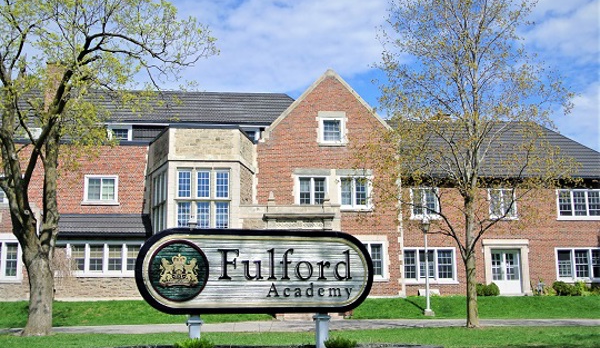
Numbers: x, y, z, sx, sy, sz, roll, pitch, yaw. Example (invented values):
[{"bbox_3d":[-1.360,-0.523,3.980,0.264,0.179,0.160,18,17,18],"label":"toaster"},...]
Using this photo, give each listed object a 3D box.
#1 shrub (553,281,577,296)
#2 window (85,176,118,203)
[{"bbox_3d":[14.897,6.462,39.417,1.291,0.861,1.000,0,-10,-5],"label":"shrub"},{"bbox_3d":[-10.222,0.822,36.068,1.714,1.470,0.200,0,-10,-5],"label":"window"}]

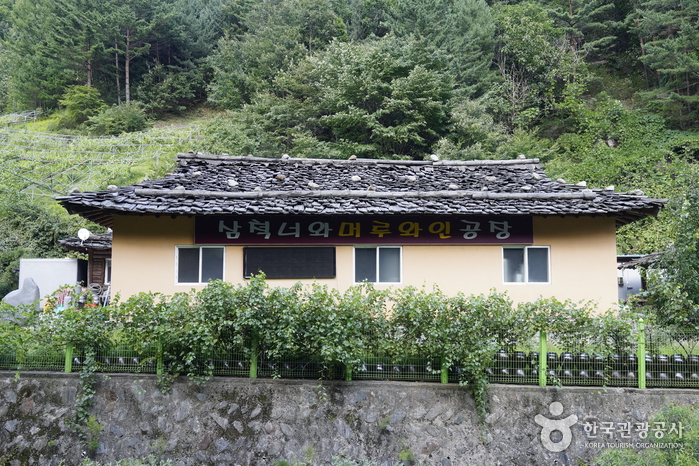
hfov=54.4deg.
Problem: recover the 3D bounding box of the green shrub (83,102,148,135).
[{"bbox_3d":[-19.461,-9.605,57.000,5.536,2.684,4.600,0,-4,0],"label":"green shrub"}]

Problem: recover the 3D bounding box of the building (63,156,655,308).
[{"bbox_3d":[0.350,0.143,21.543,16.000,5.100,7.300,0,-4,-2],"label":"building"}]

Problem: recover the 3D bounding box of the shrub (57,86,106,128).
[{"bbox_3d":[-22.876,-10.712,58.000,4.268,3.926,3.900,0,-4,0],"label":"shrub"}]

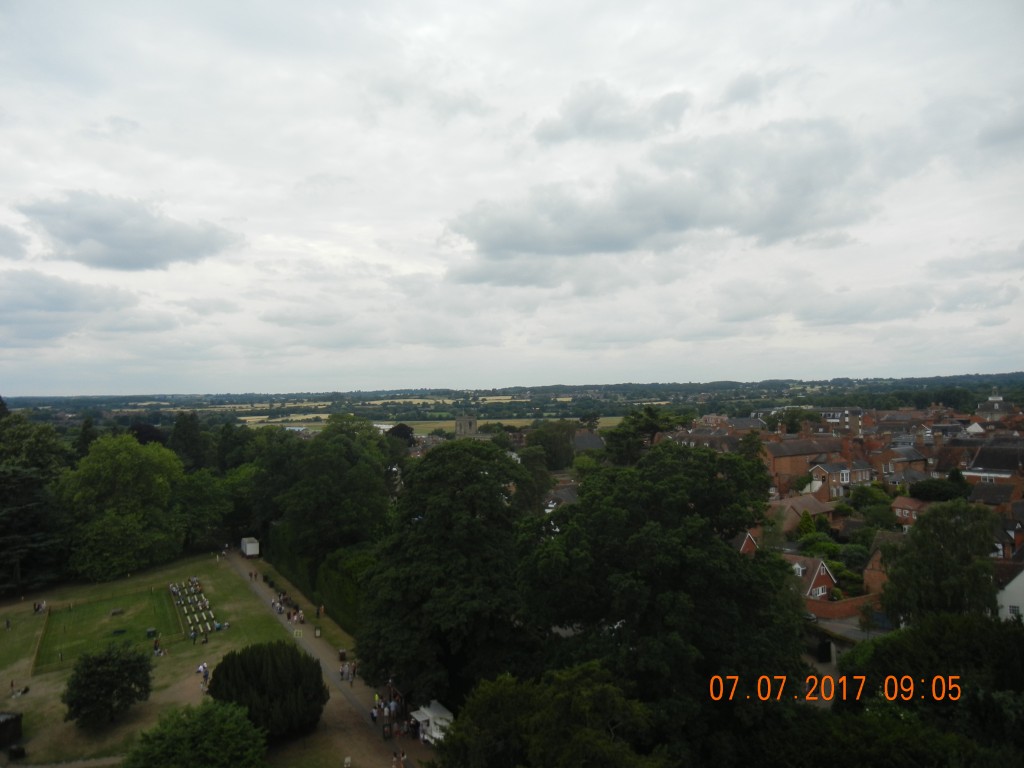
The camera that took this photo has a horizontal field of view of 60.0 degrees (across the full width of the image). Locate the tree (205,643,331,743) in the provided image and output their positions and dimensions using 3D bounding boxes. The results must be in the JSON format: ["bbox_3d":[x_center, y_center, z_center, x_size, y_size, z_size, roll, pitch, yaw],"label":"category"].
[{"bbox_3d":[-25.889,31.706,93.973,12.600,8.870,12.000,-1,0,0],"label":"tree"}]

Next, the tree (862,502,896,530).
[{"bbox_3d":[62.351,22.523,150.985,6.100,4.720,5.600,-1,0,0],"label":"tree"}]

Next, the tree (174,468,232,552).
[{"bbox_3d":[-68.806,28.211,197.942,12.900,18.720,12.000,-1,0,0],"label":"tree"}]

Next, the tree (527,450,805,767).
[{"bbox_3d":[14.650,19.850,85.920,26.650,27.980,25.000,-1,0,10],"label":"tree"}]

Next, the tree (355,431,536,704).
[{"bbox_3d":[-7.447,21.264,100.907,20.300,30.130,19.000,-1,0,0],"label":"tree"}]

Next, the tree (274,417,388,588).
[{"bbox_3d":[-32.190,20.350,159.910,20.910,28.990,19.000,-1,0,-11],"label":"tree"}]

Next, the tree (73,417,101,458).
[{"bbox_3d":[-128.680,23.430,269.920,7.610,26.480,7.500,-1,0,-26],"label":"tree"}]

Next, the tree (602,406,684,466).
[{"bbox_3d":[40.170,21.050,269.920,24.340,27.190,23.000,-1,0,8],"label":"tree"}]

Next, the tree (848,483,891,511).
[{"bbox_3d":[66.862,20.669,165.986,7.800,4.490,6.800,-1,0,0],"label":"tree"}]

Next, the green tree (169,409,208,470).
[{"bbox_3d":[-90.960,21.920,249.910,11.270,28.350,11.000,-1,0,-20],"label":"green tree"}]

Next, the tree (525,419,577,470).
[{"bbox_3d":[14.230,24.140,324.930,19.040,22.280,18.000,-1,0,2],"label":"tree"}]

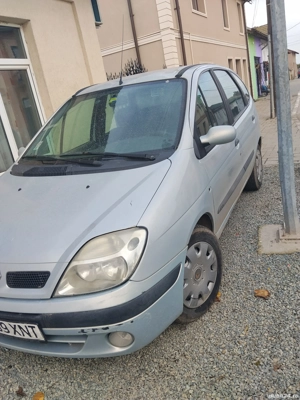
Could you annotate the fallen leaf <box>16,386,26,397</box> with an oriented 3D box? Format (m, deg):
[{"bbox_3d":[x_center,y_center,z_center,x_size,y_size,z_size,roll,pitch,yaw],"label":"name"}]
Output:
[{"bbox_3d":[-0.683,1.019,1.780,0.055,0.020,0.075,-23,20,-38],"label":"fallen leaf"}]

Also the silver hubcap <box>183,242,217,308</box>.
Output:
[{"bbox_3d":[0.261,0.455,2.087,0.130,0.405,0.405,7,24,43],"label":"silver hubcap"}]

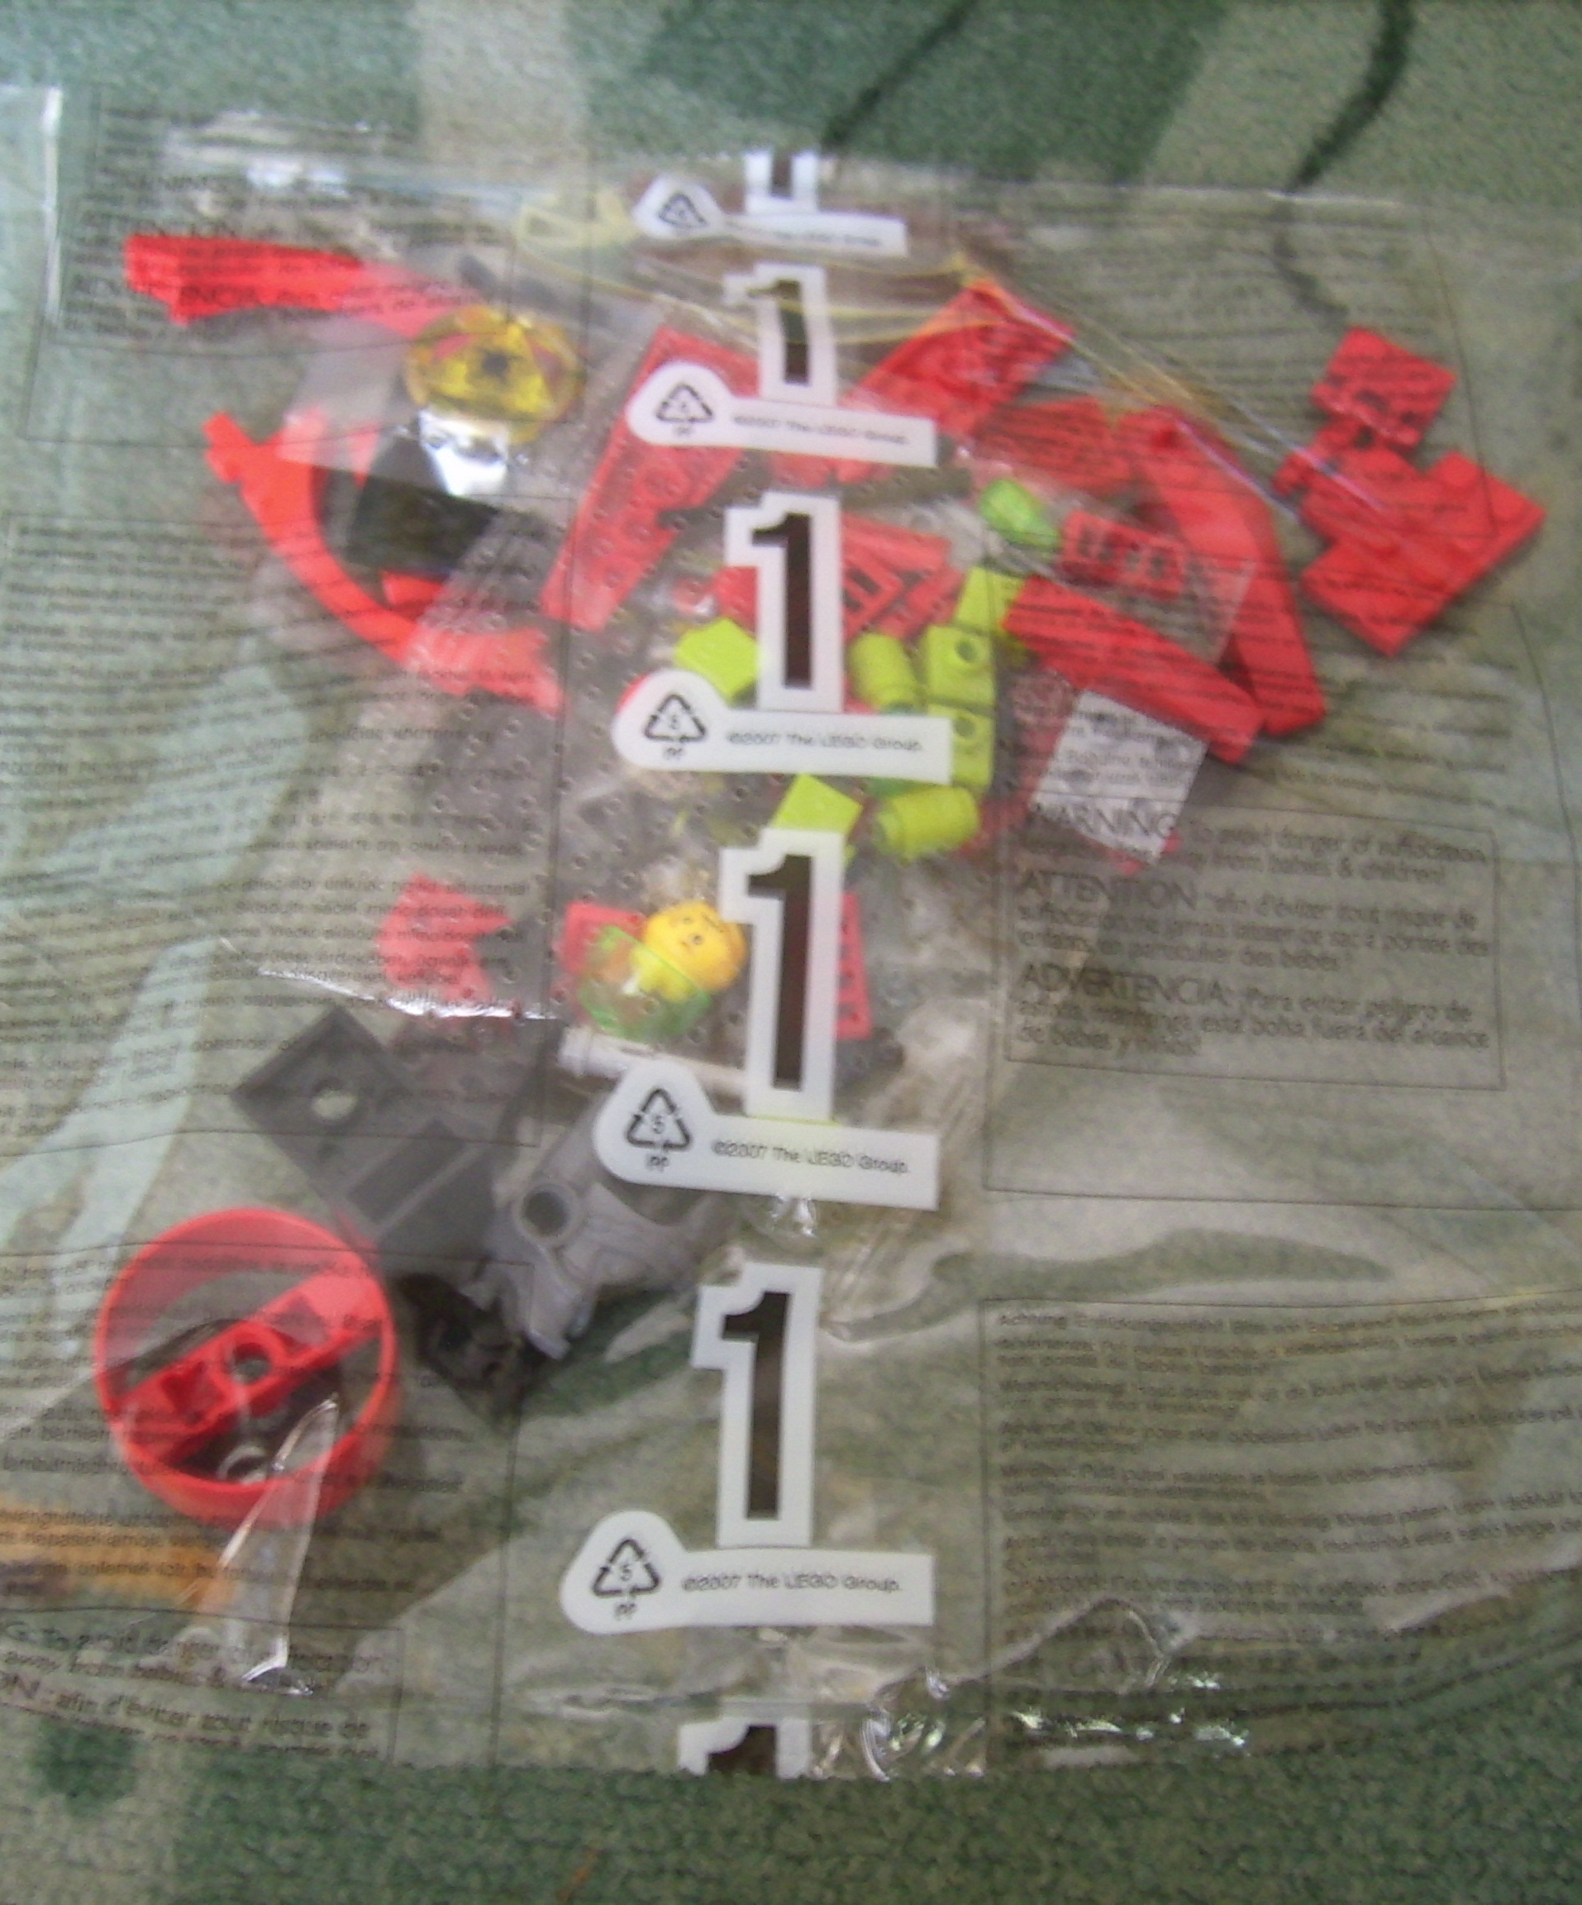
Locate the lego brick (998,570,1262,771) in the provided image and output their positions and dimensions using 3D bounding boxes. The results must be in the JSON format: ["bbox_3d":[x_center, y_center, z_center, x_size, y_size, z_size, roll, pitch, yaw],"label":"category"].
[{"bbox_3d":[0.043,-0.035,0.296,0.033,0.009,0.008,32,66,10],"label":"lego brick"}]

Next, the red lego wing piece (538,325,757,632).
[{"bbox_3d":[-0.013,-0.057,0.295,0.022,0.005,0.048,16,60,4],"label":"red lego wing piece"}]

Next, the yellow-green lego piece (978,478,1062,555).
[{"bbox_3d":[0.030,-0.057,0.304,0.011,0.006,0.007,40,71,14],"label":"yellow-green lego piece"}]

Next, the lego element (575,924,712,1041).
[{"bbox_3d":[-0.017,0.004,0.267,0.015,0.011,0.011,33,66,11],"label":"lego element"}]

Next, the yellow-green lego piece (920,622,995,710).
[{"bbox_3d":[0.021,-0.035,0.289,0.008,0.009,0.010,1,88,2],"label":"yellow-green lego piece"}]

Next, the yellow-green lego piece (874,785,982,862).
[{"bbox_3d":[0.017,-0.015,0.279,0.011,0.008,0.008,-14,68,-8],"label":"yellow-green lego piece"}]

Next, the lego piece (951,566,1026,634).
[{"bbox_3d":[0.025,-0.044,0.297,0.008,0.008,0.008,18,64,4],"label":"lego piece"}]

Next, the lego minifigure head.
[{"bbox_3d":[-0.011,-0.001,0.265,0.011,0.010,0.010,-22,68,0],"label":"lego minifigure head"}]

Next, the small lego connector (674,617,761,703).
[{"bbox_3d":[-0.008,-0.034,0.289,0.008,0.008,0.010,-38,73,-16],"label":"small lego connector"}]

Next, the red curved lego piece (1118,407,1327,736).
[{"bbox_3d":[0.056,-0.050,0.307,0.011,0.009,0.046,-14,67,-12],"label":"red curved lego piece"}]

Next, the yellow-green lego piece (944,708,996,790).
[{"bbox_3d":[0.021,-0.024,0.285,0.008,0.009,0.010,1,87,2],"label":"yellow-green lego piece"}]

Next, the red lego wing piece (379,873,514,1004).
[{"bbox_3d":[-0.040,-0.001,0.273,0.015,0.007,0.013,26,68,9],"label":"red lego wing piece"}]

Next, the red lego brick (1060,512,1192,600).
[{"bbox_3d":[0.044,-0.052,0.306,0.016,0.004,0.008,14,64,2],"label":"red lego brick"}]

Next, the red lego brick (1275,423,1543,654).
[{"bbox_3d":[0.080,-0.058,0.317,0.030,0.005,0.032,42,71,15],"label":"red lego brick"}]

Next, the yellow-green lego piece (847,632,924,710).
[{"bbox_3d":[0.012,-0.033,0.287,0.008,0.008,0.011,-16,67,-12],"label":"yellow-green lego piece"}]

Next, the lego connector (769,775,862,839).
[{"bbox_3d":[0.003,-0.015,0.276,0.008,0.007,0.009,24,65,7],"label":"lego connector"}]

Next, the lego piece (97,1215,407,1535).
[{"bbox_3d":[-0.060,0.047,0.262,0.032,0.018,0.032,-24,70,-18],"label":"lego piece"}]

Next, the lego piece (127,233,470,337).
[{"bbox_3d":[-0.067,-0.091,0.319,0.047,0.008,0.008,6,64,-2],"label":"lego piece"}]

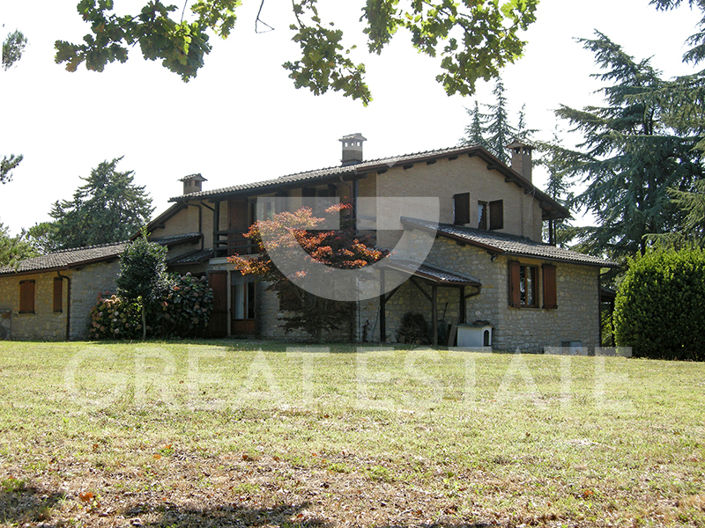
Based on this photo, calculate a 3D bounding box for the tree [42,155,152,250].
[{"bbox_3d":[-14.500,-1.050,55.000,6.700,10.400,6.500,0,-3,0],"label":"tree"}]

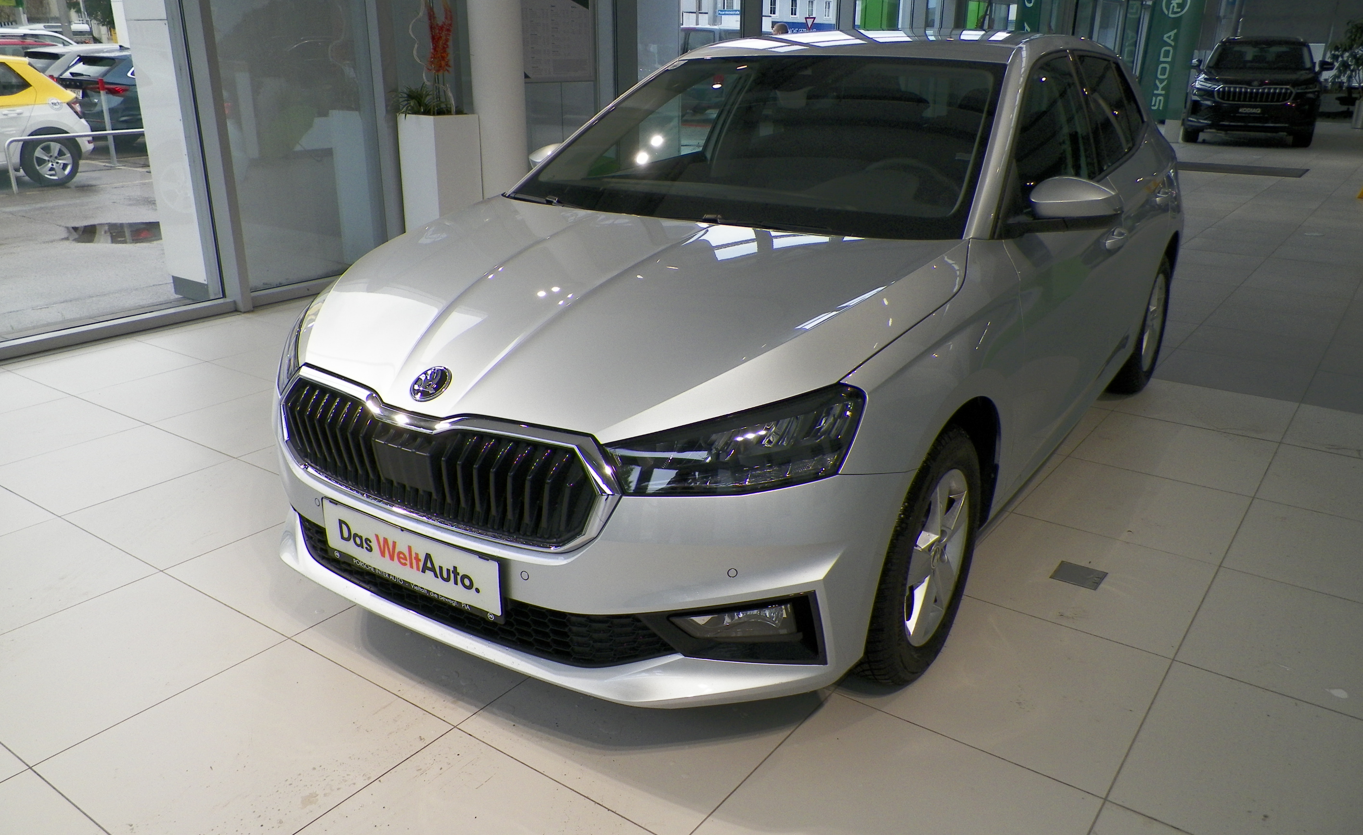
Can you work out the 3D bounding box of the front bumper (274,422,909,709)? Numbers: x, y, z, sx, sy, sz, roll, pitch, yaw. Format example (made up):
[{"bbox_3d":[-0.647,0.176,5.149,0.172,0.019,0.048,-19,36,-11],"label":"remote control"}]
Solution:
[{"bbox_3d":[-0.419,0.208,2.235,1.760,0.480,0.530,13,24,32],"label":"front bumper"}]

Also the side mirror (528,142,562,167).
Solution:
[{"bbox_3d":[-0.492,-0.873,3.410,0.210,0.140,0.140,13,24,32],"label":"side mirror"}]

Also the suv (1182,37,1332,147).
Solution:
[{"bbox_3d":[9.940,-5.660,17.050,1.950,1.660,4.720,11,23,28],"label":"suv"}]

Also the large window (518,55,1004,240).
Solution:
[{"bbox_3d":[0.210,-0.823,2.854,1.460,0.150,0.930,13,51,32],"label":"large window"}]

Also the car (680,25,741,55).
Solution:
[{"bbox_3d":[0.807,-9.454,26.745,1.900,1.990,4.800,5,21,14],"label":"car"}]

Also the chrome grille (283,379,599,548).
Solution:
[{"bbox_3d":[-0.529,0.085,2.019,0.960,0.260,0.130,13,24,32],"label":"chrome grille"}]

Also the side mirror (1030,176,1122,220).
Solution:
[{"bbox_3d":[0.972,-0.543,2.473,0.210,0.140,0.140,13,24,32],"label":"side mirror"}]

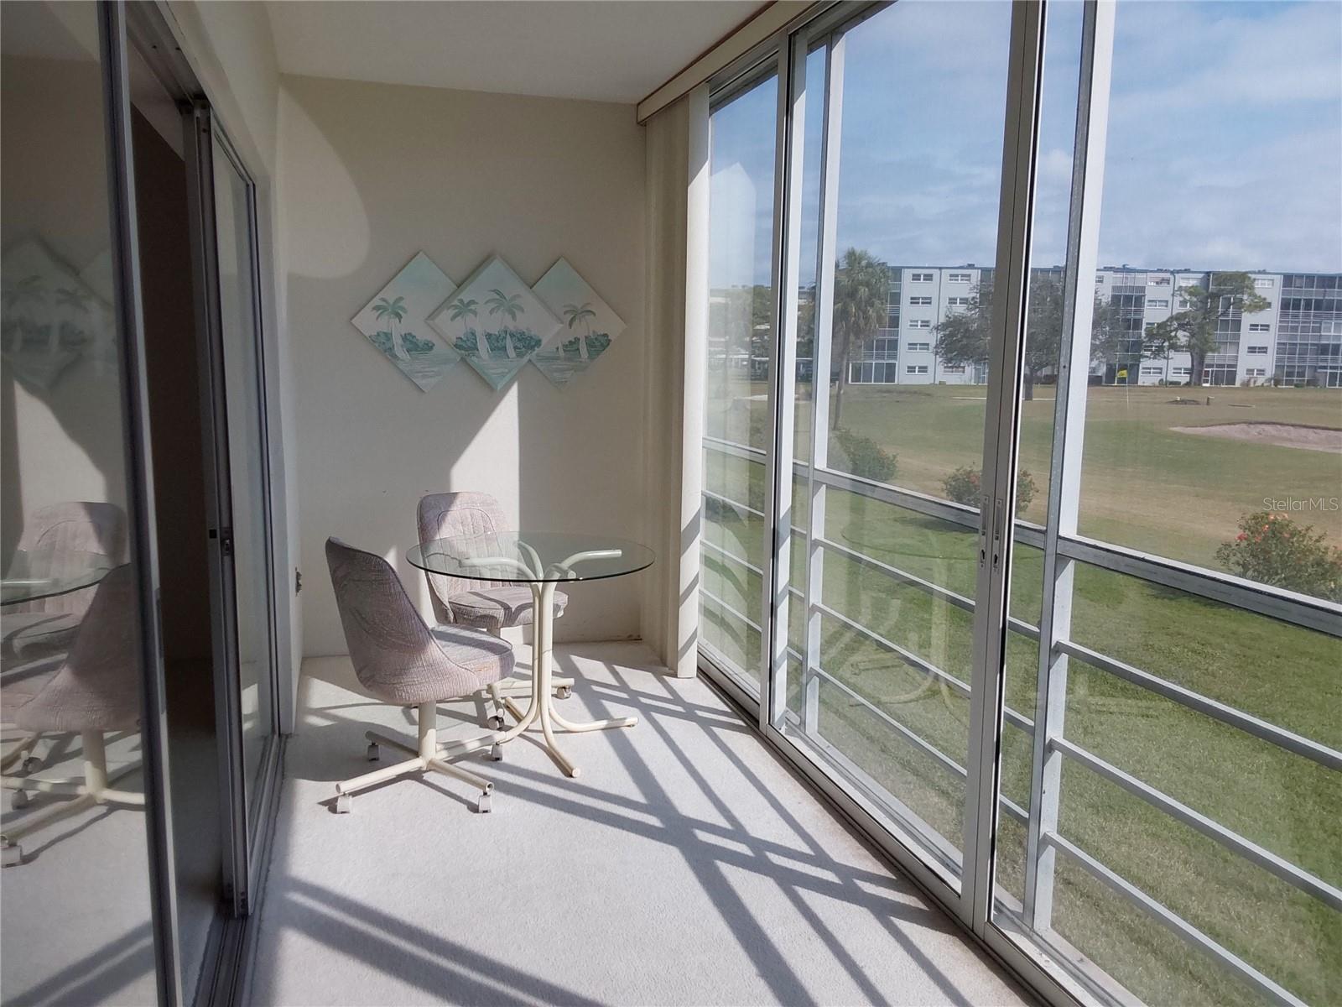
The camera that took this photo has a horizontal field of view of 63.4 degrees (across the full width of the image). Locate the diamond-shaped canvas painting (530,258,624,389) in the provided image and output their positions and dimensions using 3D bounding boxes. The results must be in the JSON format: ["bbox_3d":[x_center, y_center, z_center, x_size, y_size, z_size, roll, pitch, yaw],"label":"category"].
[{"bbox_3d":[-0.510,-0.846,5.124,0.620,0.620,0.030,-2,9,-17],"label":"diamond-shaped canvas painting"}]

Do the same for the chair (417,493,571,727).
[{"bbox_3d":[-0.734,0.406,4.463,0.600,0.860,0.620,-7,12,-43],"label":"chair"}]

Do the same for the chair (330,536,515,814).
[{"bbox_3d":[-0.825,0.533,3.627,0.650,0.860,0.630,-7,12,-44],"label":"chair"}]

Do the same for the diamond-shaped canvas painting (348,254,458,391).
[{"bbox_3d":[-1.132,-0.833,4.968,0.620,0.620,0.030,-2,9,-17],"label":"diamond-shaped canvas painting"}]

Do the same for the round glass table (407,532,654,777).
[{"bbox_3d":[-0.500,0.541,4.067,0.905,0.722,0.905,1,9,0],"label":"round glass table"}]

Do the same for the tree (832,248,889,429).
[{"bbox_3d":[9.125,-7.877,52.637,3.200,8.790,3.200,-2,9,-17],"label":"tree"}]

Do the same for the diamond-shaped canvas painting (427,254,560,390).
[{"bbox_3d":[-0.810,-0.834,5.022,0.620,0.620,0.040,-2,9,-17],"label":"diamond-shaped canvas painting"}]

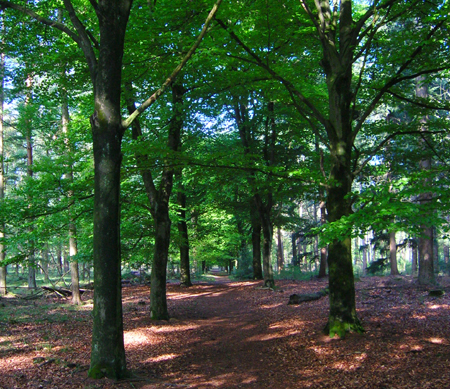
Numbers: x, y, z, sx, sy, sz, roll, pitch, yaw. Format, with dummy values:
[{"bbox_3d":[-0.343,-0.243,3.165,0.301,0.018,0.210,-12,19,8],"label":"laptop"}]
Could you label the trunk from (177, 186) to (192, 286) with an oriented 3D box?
[{"bbox_3d":[-1.904,1.884,27.737,0.620,4.740,0.500,0,-6,-4],"label":"trunk"}]

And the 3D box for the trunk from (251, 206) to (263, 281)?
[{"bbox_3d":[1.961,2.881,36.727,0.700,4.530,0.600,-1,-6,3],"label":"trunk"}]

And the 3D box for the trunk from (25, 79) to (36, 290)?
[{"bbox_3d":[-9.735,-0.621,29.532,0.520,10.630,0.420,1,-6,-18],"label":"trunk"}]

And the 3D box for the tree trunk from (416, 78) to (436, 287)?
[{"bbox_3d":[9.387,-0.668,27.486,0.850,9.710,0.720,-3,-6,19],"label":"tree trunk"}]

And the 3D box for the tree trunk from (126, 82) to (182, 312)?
[{"bbox_3d":[-1.792,0.107,14.997,1.350,5.950,0.700,0,-6,-7],"label":"tree trunk"}]

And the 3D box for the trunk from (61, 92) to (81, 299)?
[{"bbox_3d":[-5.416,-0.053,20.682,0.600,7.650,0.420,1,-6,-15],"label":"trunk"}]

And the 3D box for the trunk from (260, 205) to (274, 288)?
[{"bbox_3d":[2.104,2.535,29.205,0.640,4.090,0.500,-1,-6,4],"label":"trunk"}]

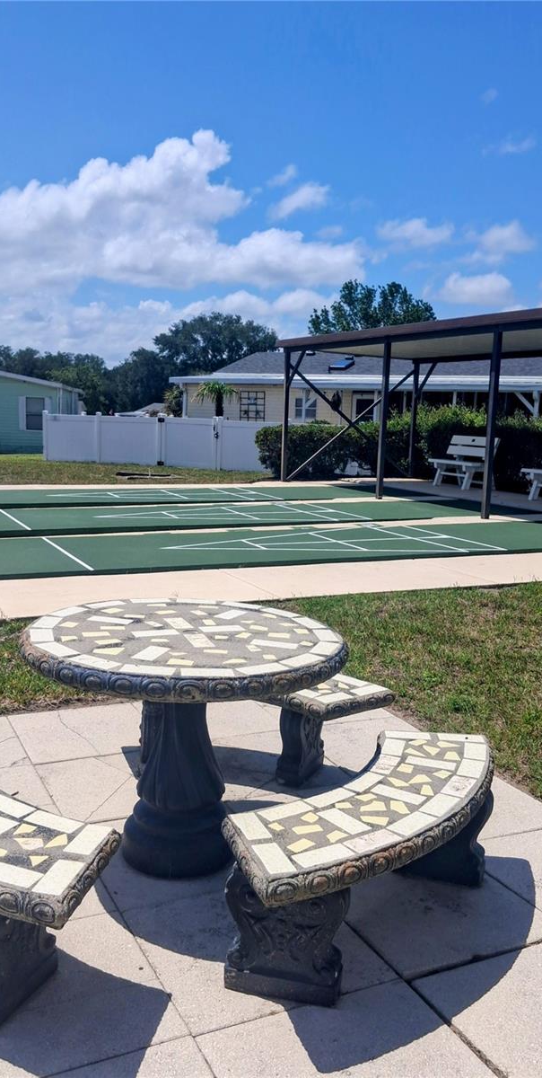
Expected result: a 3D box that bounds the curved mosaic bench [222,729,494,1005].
[{"bbox_3d":[0.315,0.907,2.433,0.480,0.396,1.207,9,11,37],"label":"curved mosaic bench"}]

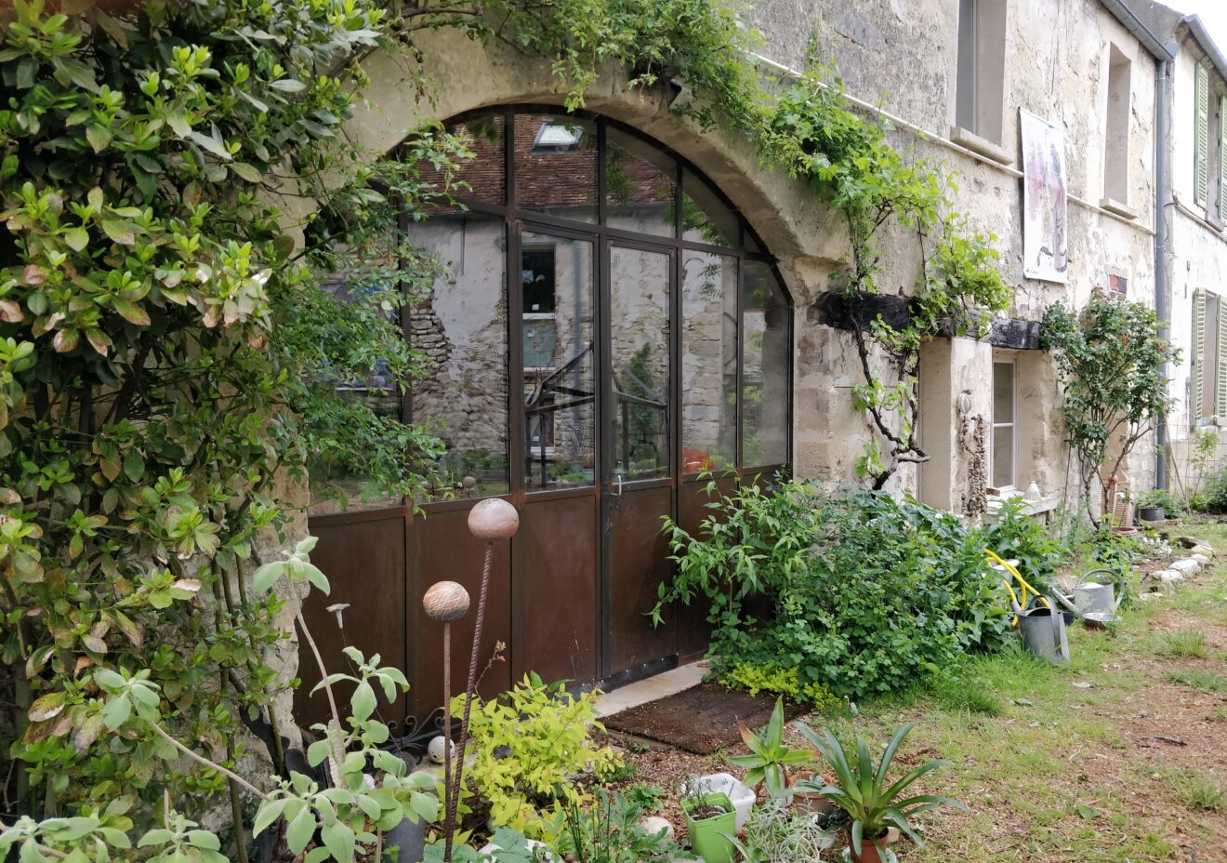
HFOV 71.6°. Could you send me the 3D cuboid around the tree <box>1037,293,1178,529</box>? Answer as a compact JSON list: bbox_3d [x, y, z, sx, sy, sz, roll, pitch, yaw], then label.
[{"bbox_3d":[4.647,-0.230,8.000,0.950,2.200,1.150,3,4,45],"label":"tree"}]

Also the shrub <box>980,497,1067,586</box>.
[{"bbox_3d":[2.938,0.842,6.100,0.580,0.700,0.600,3,4,45],"label":"shrub"}]

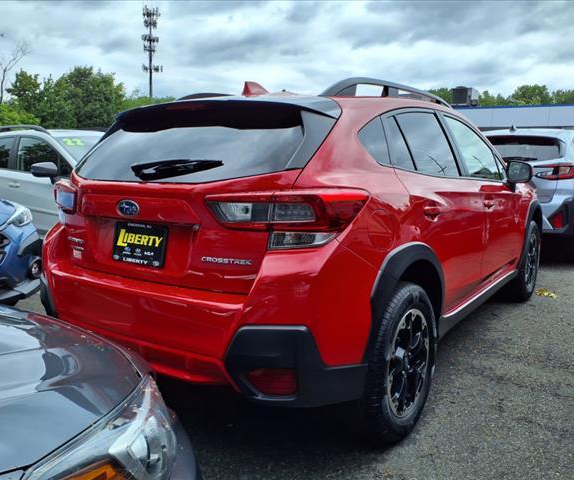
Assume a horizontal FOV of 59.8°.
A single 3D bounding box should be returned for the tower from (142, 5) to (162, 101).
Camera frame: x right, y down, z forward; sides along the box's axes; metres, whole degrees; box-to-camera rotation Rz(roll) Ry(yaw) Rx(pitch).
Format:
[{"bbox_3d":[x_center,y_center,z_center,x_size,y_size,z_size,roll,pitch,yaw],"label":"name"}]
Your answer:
[{"bbox_3d":[-31.451,-36.420,117.863,4.610,36.120,4.610,-2,9,-15],"label":"tower"}]

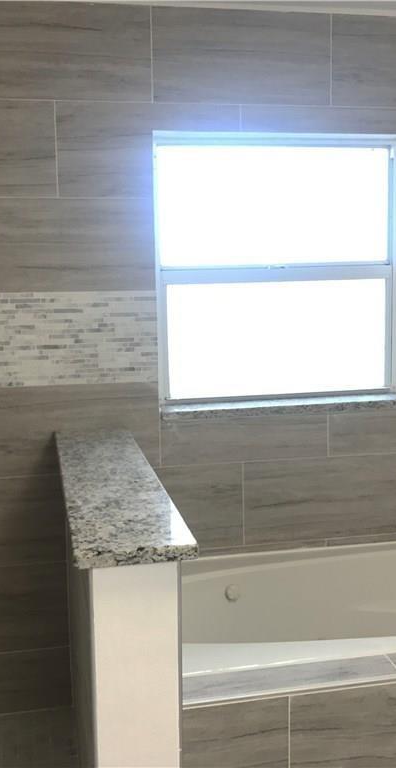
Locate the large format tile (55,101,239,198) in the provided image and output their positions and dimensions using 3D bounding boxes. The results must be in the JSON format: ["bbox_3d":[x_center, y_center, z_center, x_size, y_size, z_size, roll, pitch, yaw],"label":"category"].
[{"bbox_3d":[-0.155,-0.764,2.717,0.606,0.301,0.012,-2,8,-12],"label":"large format tile"}]

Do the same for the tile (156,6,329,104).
[{"bbox_3d":[0.152,-1.087,2.764,0.613,0.302,0.010,-2,8,-11],"label":"tile"}]

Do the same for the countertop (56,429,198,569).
[{"bbox_3d":[-0.240,0.252,2.185,0.245,0.030,1.235,-2,8,-12],"label":"countertop"}]

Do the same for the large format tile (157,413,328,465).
[{"bbox_3d":[0.166,0.185,2.875,0.598,0.178,0.010,-2,7,-11],"label":"large format tile"}]

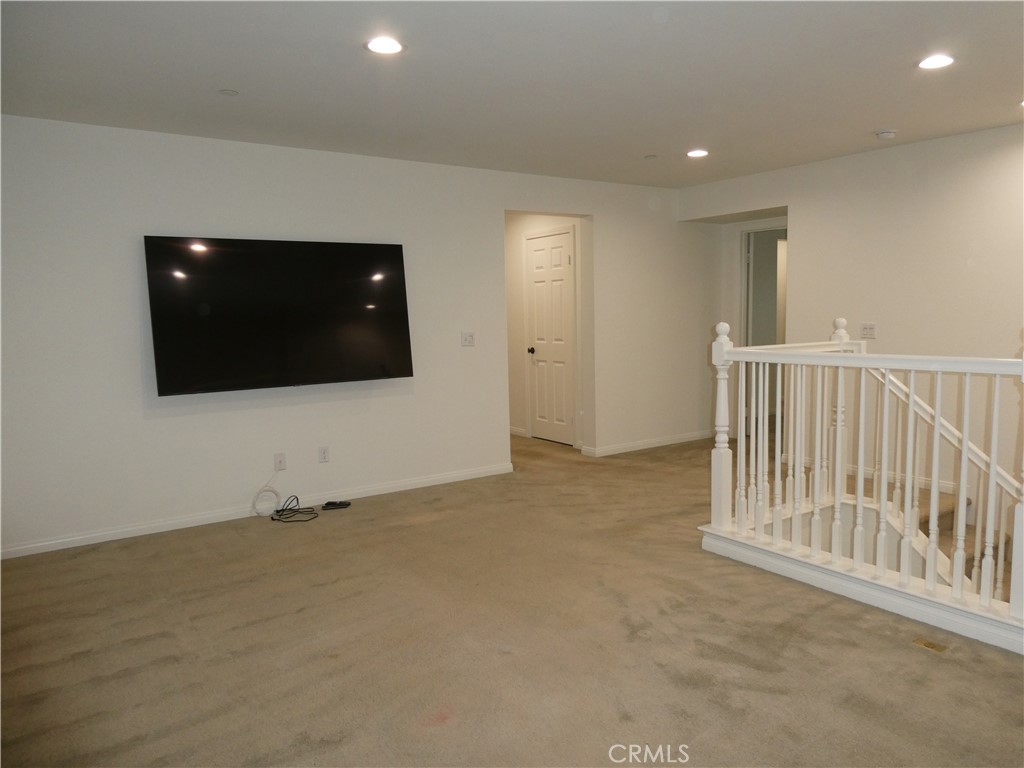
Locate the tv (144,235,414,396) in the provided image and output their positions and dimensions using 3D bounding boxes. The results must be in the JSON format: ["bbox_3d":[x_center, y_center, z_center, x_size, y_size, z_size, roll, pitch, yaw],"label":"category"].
[{"bbox_3d":[-1.464,-0.463,4.710,1.675,0.953,0.065,-5,1,-34],"label":"tv"}]

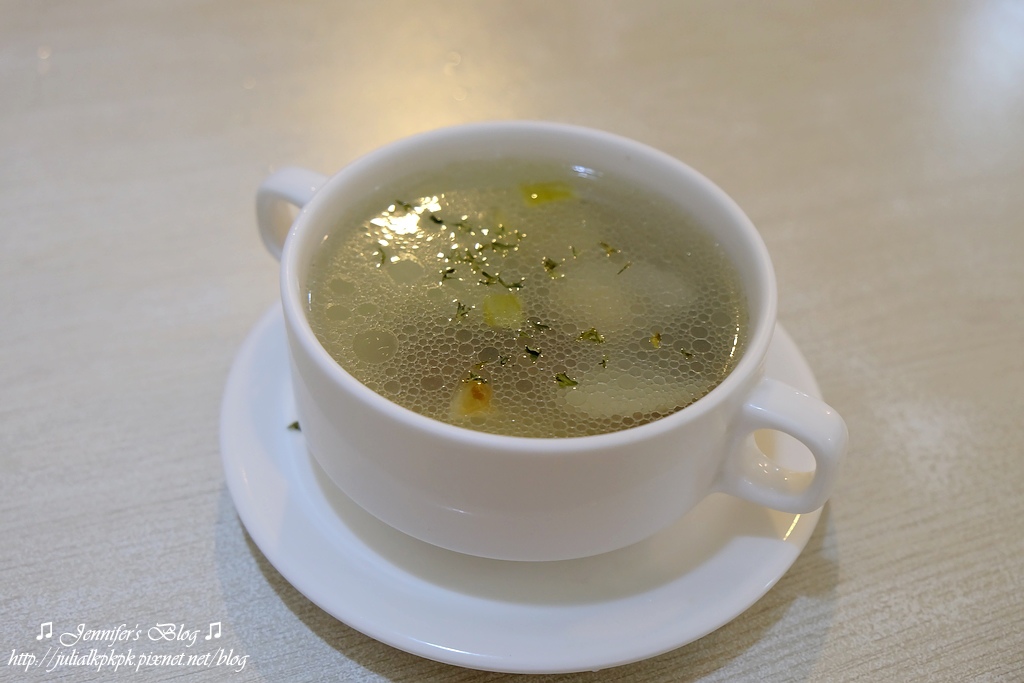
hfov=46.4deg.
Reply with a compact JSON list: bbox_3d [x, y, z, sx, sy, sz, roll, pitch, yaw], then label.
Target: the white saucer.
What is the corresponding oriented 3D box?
[{"bbox_3d":[0.004,0.023,0.322,0.159,0.020,0.159,2,45,-2],"label":"white saucer"}]

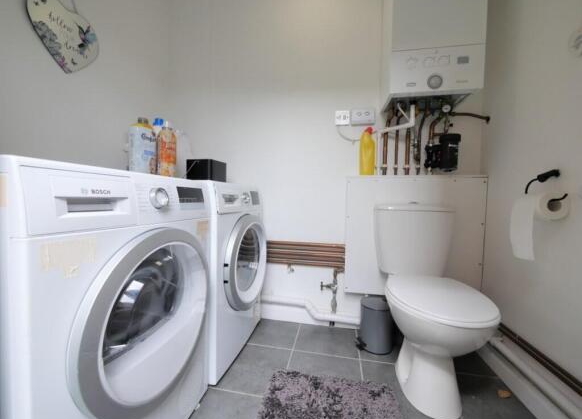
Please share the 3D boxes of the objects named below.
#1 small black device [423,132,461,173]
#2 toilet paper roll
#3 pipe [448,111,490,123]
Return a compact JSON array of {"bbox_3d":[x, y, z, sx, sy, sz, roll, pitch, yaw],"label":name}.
[{"bbox_3d":[0.787,-0.294,1.229,0.155,0.187,0.110,1,3,13],"label":"small black device"},{"bbox_3d":[0.884,0.057,0.832,0.100,0.232,0.105,1,3,11],"label":"toilet paper roll"},{"bbox_3d":[0.897,-0.466,1.194,0.200,0.045,0.055,1,3,13],"label":"pipe"}]

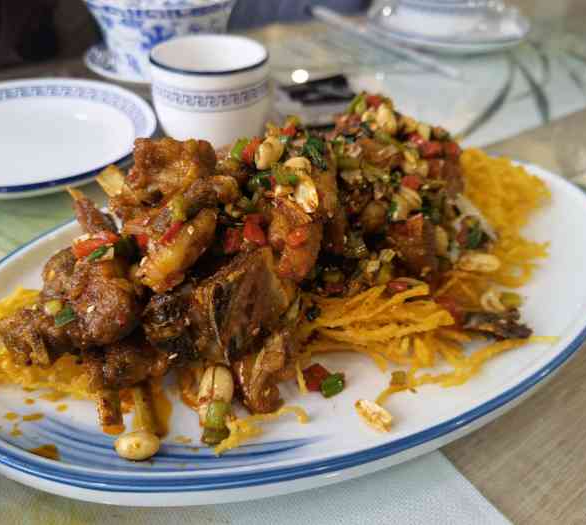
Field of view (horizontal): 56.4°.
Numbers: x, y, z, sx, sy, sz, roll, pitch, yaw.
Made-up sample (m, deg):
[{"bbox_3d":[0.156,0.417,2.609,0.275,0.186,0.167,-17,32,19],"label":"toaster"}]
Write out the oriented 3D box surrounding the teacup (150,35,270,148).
[{"bbox_3d":[-0.052,-0.109,0.360,0.072,0.057,0.072,3,39,0],"label":"teacup"}]

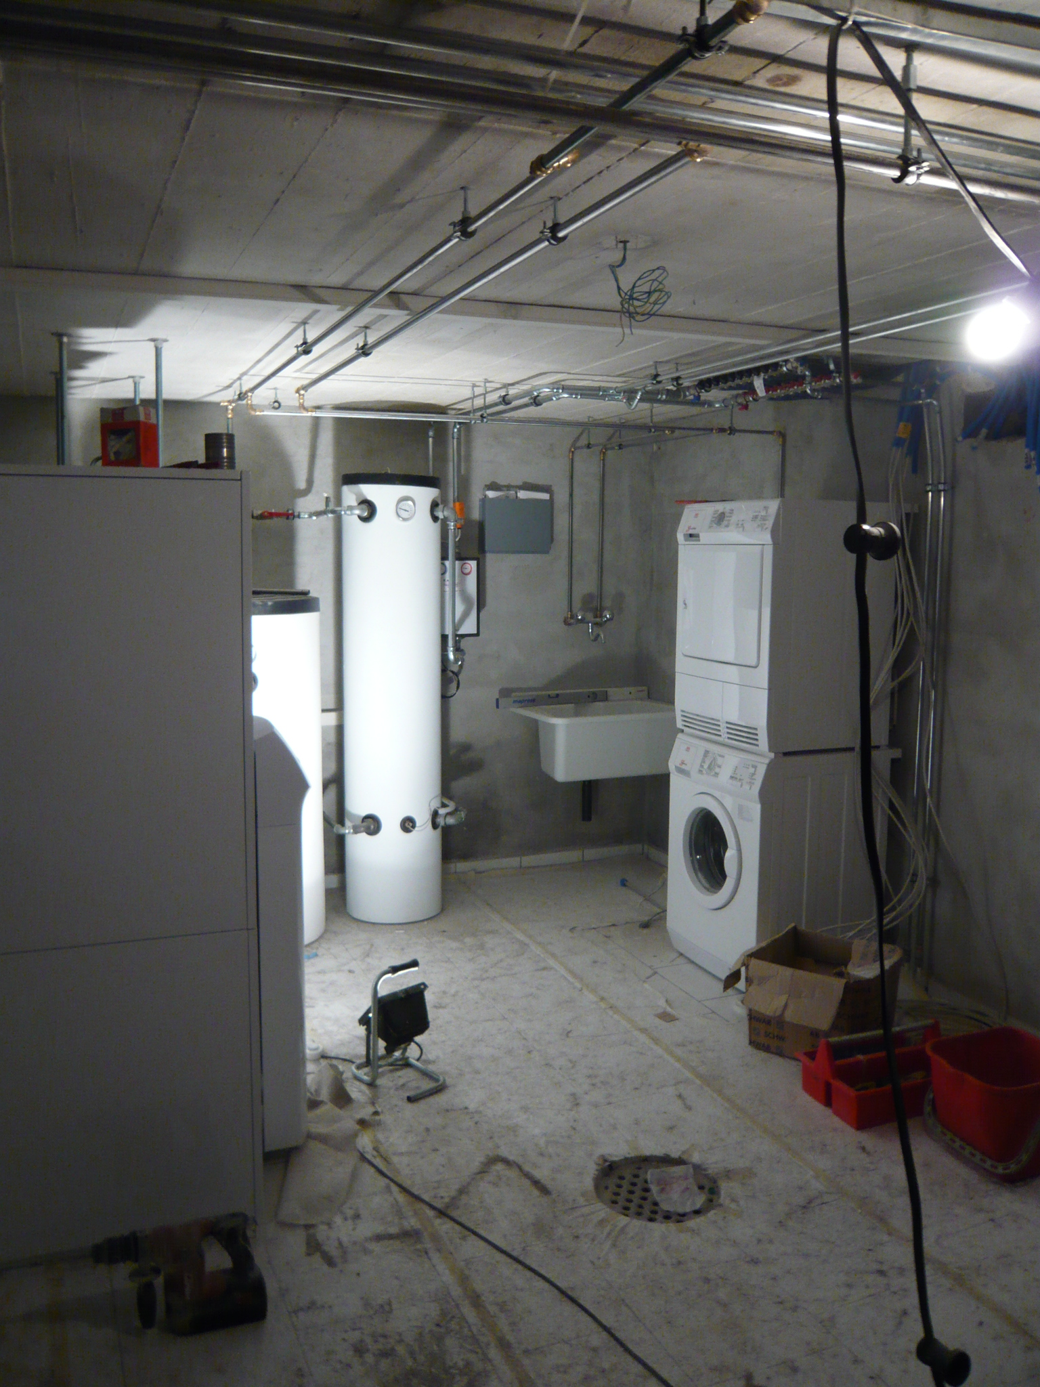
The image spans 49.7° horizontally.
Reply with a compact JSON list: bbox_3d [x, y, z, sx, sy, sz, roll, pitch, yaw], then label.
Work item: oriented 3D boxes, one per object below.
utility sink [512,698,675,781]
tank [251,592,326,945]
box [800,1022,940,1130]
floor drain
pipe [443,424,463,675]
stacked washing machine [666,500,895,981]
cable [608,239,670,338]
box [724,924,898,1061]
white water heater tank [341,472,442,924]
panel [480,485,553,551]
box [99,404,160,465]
[{"bbox_3d":[0.383,0.222,5.284,0.700,0.290,0.460,-3,8,-22],"label":"utility sink"},{"bbox_3d":[-1.108,0.287,4.442,0.640,1.360,0.640,-3,8,-22],"label":"tank"},{"bbox_3d":[1.024,1.042,3.156,0.385,0.205,0.260,-2,8,-21],"label":"box"},{"bbox_3d":[0.335,1.207,2.735,0.305,0.030,0.305,0,7,0],"label":"floor drain"},{"bbox_3d":[-0.288,-0.607,4.766,0.070,1.100,0.080,-3,8,-22],"label":"pipe"},{"bbox_3d":[0.940,0.171,4.084,0.585,1.700,0.595,-3,8,-22],"label":"stacked washing machine"},{"bbox_3d":[0.234,-0.785,2.218,0.120,0.200,0.100,-3,8,-22],"label":"cable"},{"bbox_3d":[0.912,0.954,3.515,0.360,0.290,0.380,6,9,39],"label":"box"},{"bbox_3d":[-0.534,0.021,4.706,0.410,1.826,0.410,-3,8,-22],"label":"white water heater tank"},{"bbox_3d":[-0.022,-0.779,5.193,0.320,0.270,0.080,-3,8,-22],"label":"panel"},{"bbox_3d":[-0.922,-0.588,2.659,0.111,0.168,0.064,3,8,21],"label":"box"}]

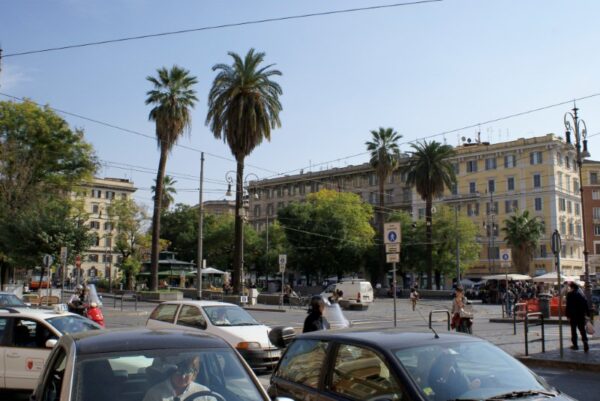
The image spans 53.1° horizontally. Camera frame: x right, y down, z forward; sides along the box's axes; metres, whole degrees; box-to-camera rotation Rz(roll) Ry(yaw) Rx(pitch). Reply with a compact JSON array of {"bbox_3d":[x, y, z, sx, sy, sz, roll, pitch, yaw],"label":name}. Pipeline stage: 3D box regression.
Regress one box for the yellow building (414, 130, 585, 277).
[{"bbox_3d":[36.011,4.138,112.336,27.456,26.309,12.538,-7,-11,42],"label":"yellow building"}]

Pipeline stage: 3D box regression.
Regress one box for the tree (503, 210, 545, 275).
[{"bbox_3d":[23.173,5.574,61.829,4.355,9.576,4.355,0,-8,0],"label":"tree"}]

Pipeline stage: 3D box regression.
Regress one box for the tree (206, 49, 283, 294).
[{"bbox_3d":[-4.787,-2.611,50.868,6.555,21.511,6.555,0,-8,0],"label":"tree"}]

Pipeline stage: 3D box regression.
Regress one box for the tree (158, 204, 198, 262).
[{"bbox_3d":[-16.661,6.697,81.870,7.000,12.970,7.000,0,-8,0],"label":"tree"}]

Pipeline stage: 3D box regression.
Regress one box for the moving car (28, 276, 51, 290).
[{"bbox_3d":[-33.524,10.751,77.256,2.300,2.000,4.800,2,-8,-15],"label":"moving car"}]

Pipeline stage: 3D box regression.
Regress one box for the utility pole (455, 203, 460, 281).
[{"bbox_3d":[16.878,5.513,63.858,0.270,10.266,0.270,0,-8,0],"label":"utility pole"}]

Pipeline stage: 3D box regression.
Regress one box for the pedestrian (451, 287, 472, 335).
[{"bbox_3d":[5.700,3.910,21.161,0.650,1.670,0.600,3,-9,-20],"label":"pedestrian"}]

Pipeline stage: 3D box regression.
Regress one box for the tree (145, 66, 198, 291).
[{"bbox_3d":[-12.595,-2.443,58.889,5.100,22.293,5.100,0,-8,0],"label":"tree"}]

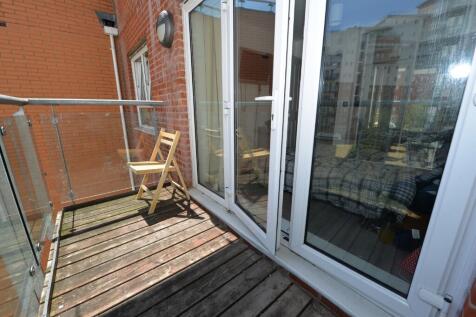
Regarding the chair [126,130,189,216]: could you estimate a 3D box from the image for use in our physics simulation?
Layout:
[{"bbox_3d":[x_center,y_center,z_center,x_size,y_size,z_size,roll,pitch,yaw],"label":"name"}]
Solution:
[{"bbox_3d":[-0.845,0.097,1.996,0.509,0.787,0.422,-12,18,-41],"label":"chair"}]

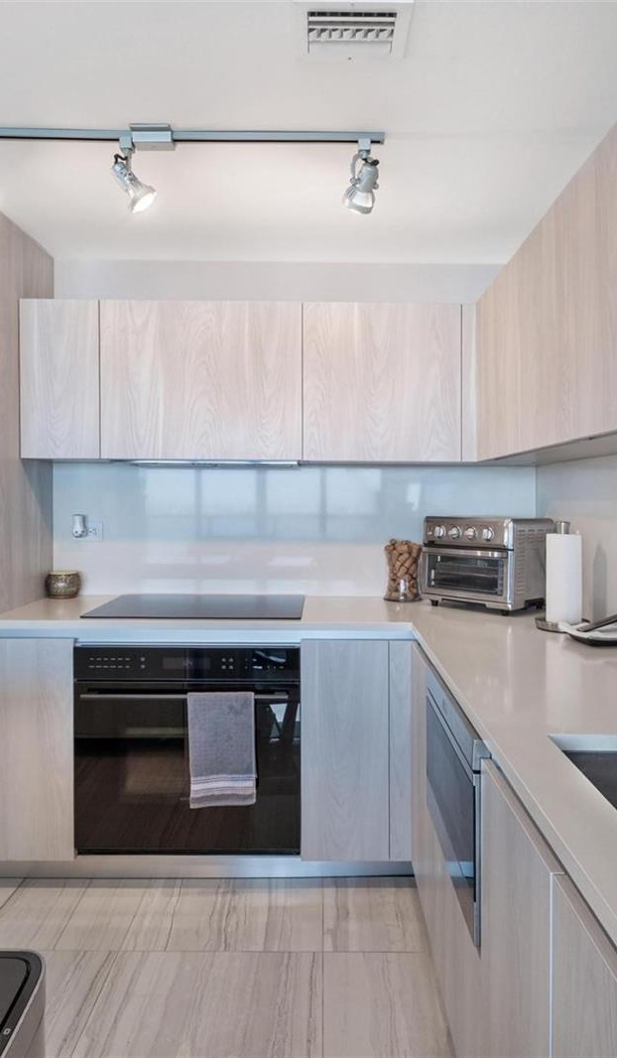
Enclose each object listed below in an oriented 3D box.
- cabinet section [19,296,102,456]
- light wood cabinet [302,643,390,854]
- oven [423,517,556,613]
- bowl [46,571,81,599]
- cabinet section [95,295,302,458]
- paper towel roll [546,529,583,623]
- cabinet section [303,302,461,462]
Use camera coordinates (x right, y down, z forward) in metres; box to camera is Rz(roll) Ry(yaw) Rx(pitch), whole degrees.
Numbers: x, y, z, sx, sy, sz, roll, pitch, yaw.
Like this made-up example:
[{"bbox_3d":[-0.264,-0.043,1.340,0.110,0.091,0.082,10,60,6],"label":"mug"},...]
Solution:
[{"bbox_3d":[-0.930,-0.566,2.653,0.301,0.594,0.330,0,3,1],"label":"cabinet section"},{"bbox_3d":[0.132,0.735,2.520,0.299,0.742,0.580,0,2,1],"label":"light wood cabinet"},{"bbox_3d":[0.699,0.128,2.585,0.330,0.345,0.395,-1,2,-42],"label":"oven"},{"bbox_3d":[-0.997,0.229,2.733,0.142,0.108,0.142,0,3,0],"label":"bowl"},{"bbox_3d":[-0.399,-0.561,2.644,0.763,0.594,0.330,0,3,1],"label":"cabinet section"},{"bbox_3d":[0.828,0.156,2.143,0.118,0.279,0.118,0,3,1],"label":"paper towel roll"},{"bbox_3d":[0.283,-0.563,2.675,0.607,0.602,0.330,0,2,1],"label":"cabinet section"}]

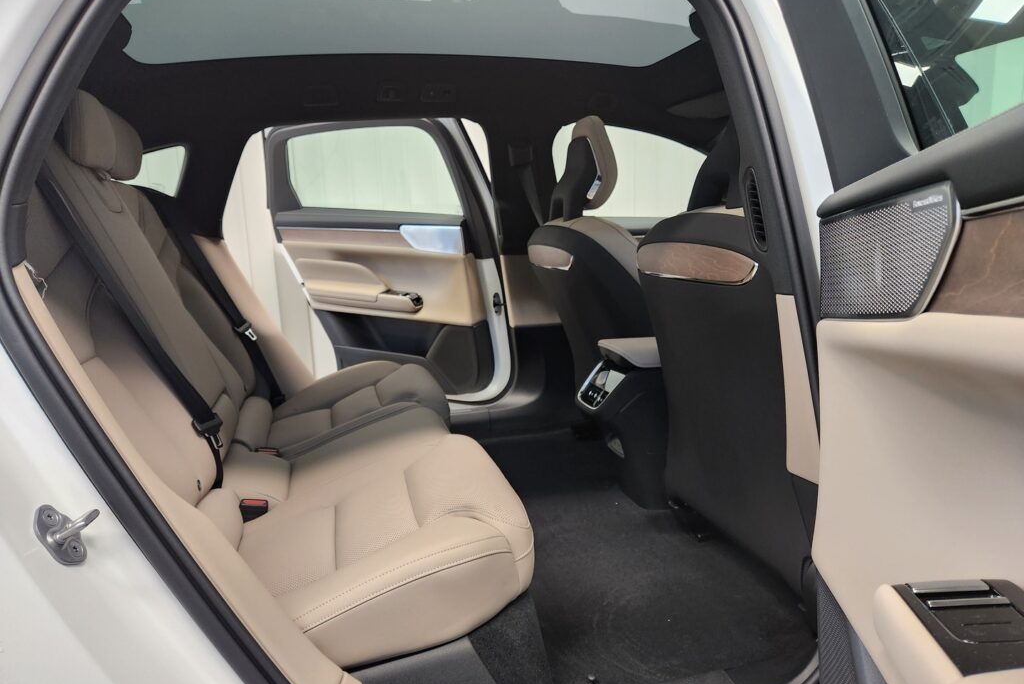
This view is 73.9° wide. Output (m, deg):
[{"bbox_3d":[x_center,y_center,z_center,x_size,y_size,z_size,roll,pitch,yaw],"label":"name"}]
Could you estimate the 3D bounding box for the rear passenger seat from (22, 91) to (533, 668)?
[{"bbox_3d":[-0.521,-0.075,1.388,0.870,0.840,1.350,-4,9,-14],"label":"rear passenger seat"}]

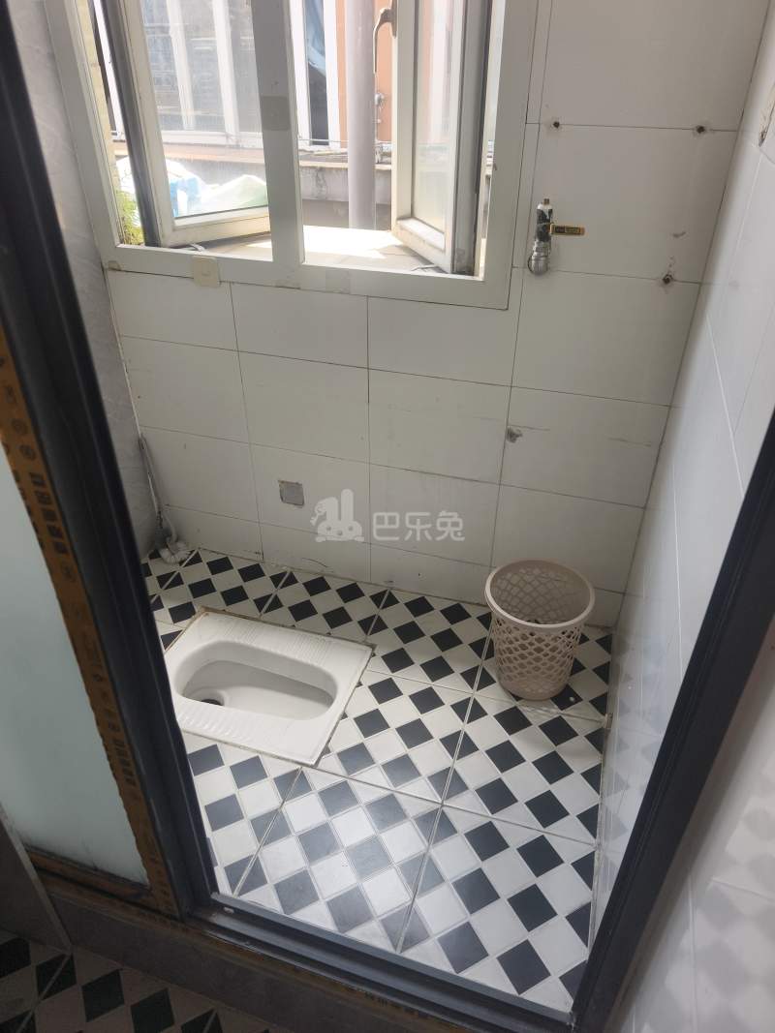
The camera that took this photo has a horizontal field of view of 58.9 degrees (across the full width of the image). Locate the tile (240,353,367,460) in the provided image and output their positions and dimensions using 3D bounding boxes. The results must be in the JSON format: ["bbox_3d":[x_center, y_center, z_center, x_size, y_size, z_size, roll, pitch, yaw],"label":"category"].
[{"bbox_3d":[-0.203,-0.271,1.714,0.335,0.251,0.010,10,35,15],"label":"tile"}]

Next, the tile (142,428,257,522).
[{"bbox_3d":[-0.523,-0.120,1.938,0.340,0.251,0.010,10,35,15],"label":"tile"}]

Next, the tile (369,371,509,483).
[{"bbox_3d":[0.115,-0.211,1.622,0.335,0.251,0.010,10,35,15],"label":"tile"}]

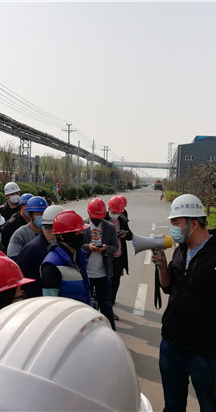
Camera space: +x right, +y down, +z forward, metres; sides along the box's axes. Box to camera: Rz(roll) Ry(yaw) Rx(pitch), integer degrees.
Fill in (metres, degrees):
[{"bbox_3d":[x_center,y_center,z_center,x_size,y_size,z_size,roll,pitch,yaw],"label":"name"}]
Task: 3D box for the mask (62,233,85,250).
[{"bbox_3d":[-0.255,0.267,3.220,0.125,0.140,0.150,3,3,23],"label":"mask"}]

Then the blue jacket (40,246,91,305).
[{"bbox_3d":[-0.315,0.549,3.250,0.290,0.610,0.440,3,3,30],"label":"blue jacket"}]

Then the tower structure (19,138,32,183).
[{"bbox_3d":[-8.219,-3.881,42.559,0.840,5.500,0.840,2,3,7],"label":"tower structure"}]

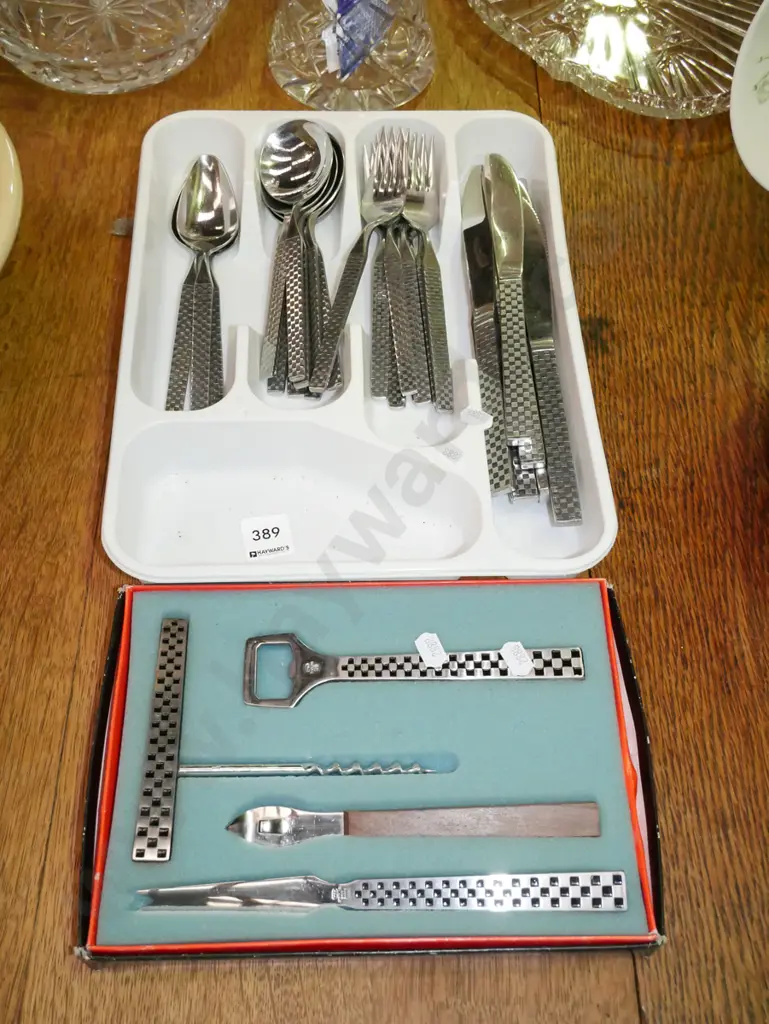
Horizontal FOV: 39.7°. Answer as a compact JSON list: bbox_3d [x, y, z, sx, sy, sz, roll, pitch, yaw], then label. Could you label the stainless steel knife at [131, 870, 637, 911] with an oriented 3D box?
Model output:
[{"bbox_3d":[-0.001,0.162,0.451,0.207,0.005,0.017,-1,60,0],"label":"stainless steel knife"}]

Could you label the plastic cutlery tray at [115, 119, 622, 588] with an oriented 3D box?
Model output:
[{"bbox_3d":[-0.017,-0.098,0.608,0.252,0.046,0.325,-1,60,-2],"label":"plastic cutlery tray"}]

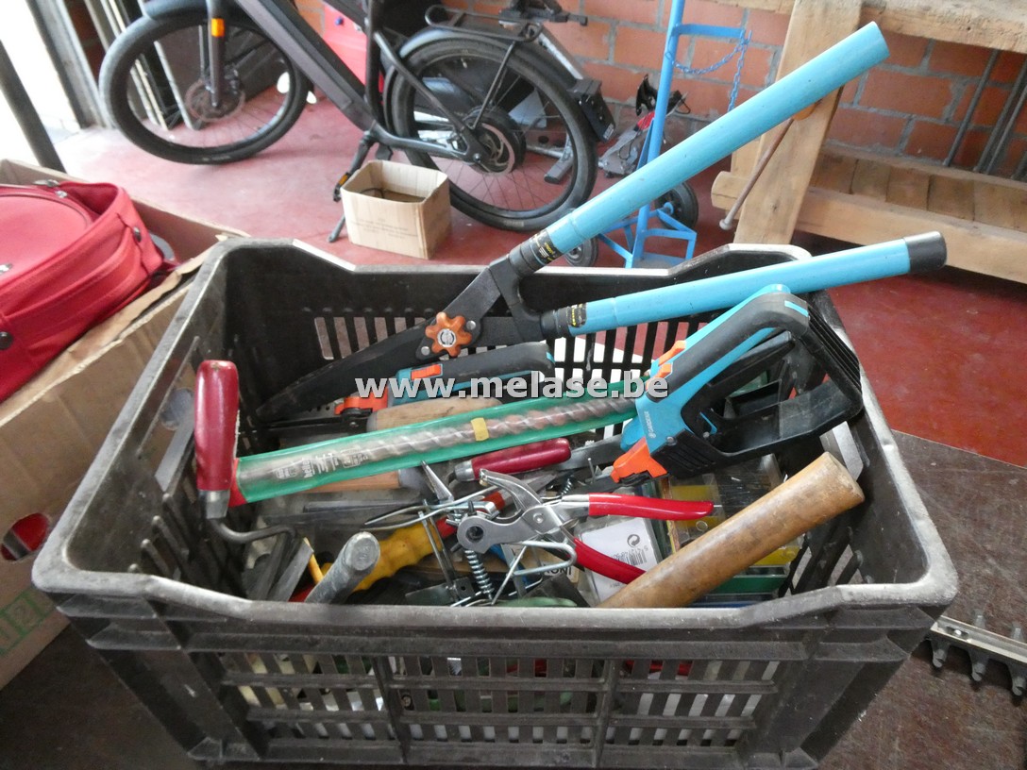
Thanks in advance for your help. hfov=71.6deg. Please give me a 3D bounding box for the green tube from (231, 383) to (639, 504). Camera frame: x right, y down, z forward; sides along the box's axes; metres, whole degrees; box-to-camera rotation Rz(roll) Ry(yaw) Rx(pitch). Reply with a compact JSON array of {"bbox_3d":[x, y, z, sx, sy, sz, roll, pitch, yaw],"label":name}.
[{"bbox_3d":[-0.037,0.045,0.663,0.453,0.033,0.038,-11,77,-3],"label":"green tube"}]

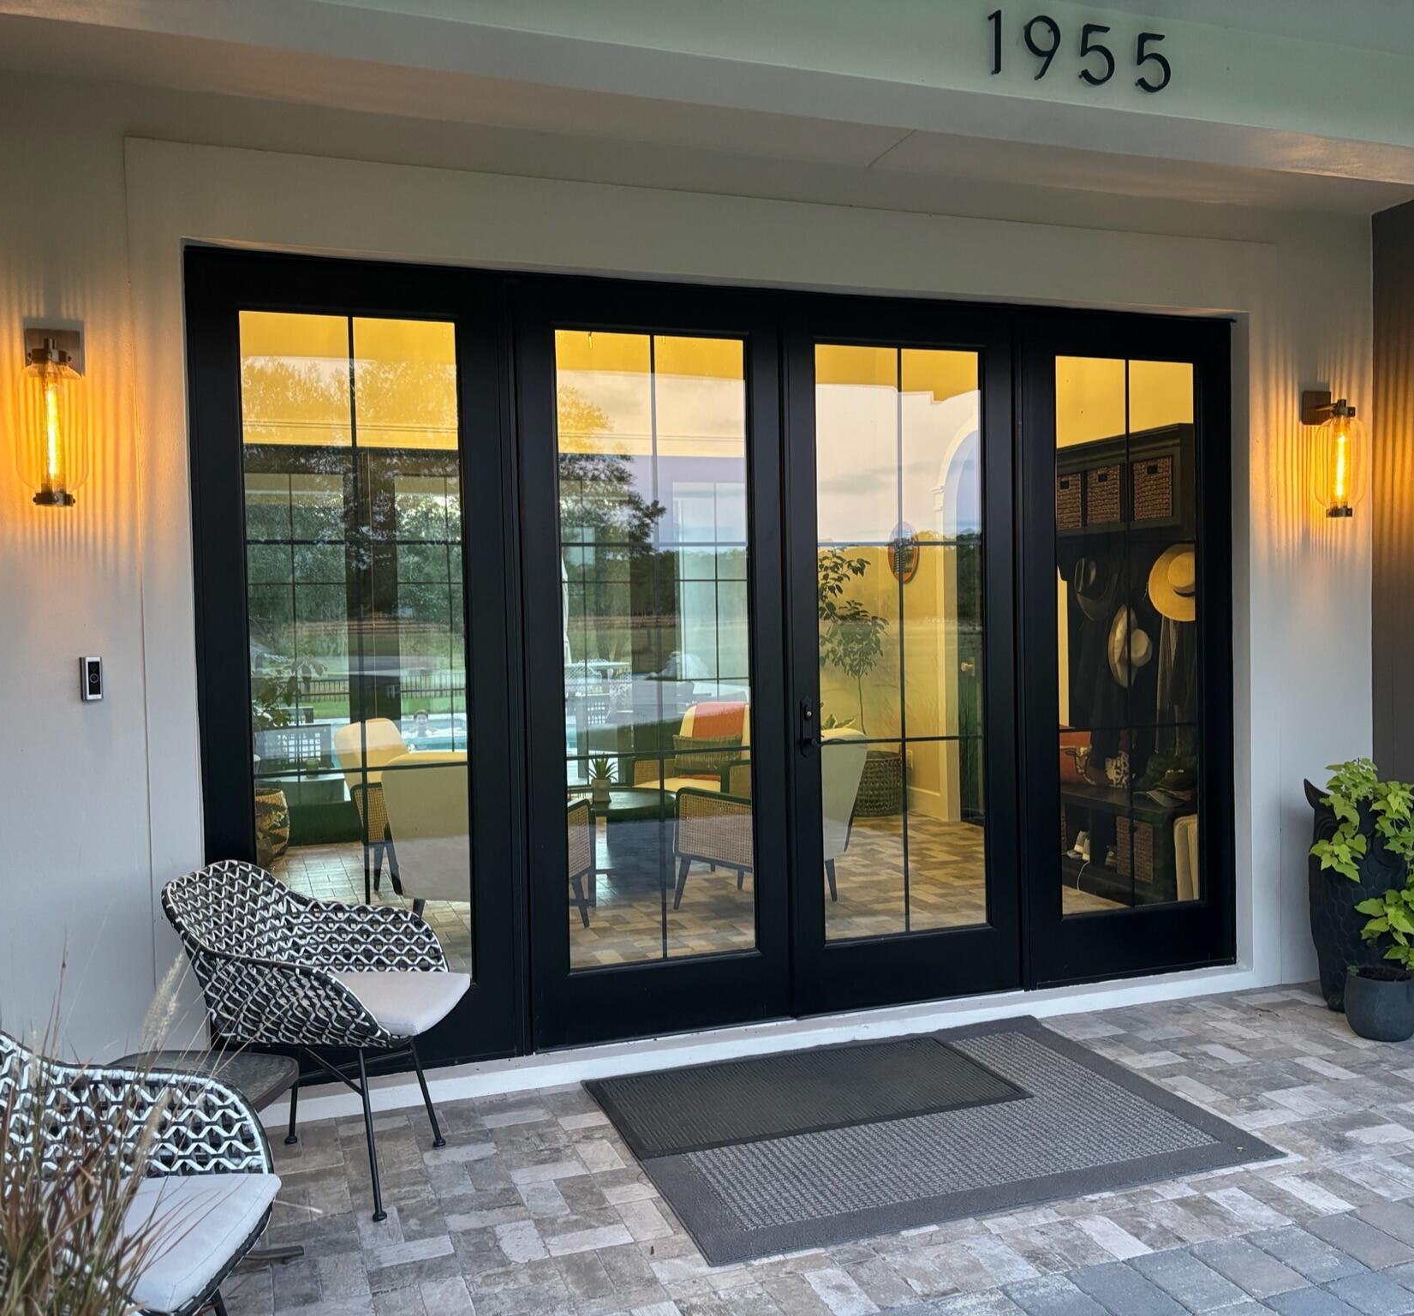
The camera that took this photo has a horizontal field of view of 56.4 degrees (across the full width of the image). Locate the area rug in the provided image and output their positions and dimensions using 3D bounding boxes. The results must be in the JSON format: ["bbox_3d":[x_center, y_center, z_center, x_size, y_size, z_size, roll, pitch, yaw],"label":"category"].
[{"bbox_3d":[0.578,1.301,3.764,1.611,0.012,1.224,-2,2,-19],"label":"area rug"}]

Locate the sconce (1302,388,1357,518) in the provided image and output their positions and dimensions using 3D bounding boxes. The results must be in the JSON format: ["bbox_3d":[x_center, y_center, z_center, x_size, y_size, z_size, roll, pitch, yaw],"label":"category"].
[{"bbox_3d":[2.333,-0.761,4.872,0.168,0.482,0.208,-2,2,-19],"label":"sconce"}]

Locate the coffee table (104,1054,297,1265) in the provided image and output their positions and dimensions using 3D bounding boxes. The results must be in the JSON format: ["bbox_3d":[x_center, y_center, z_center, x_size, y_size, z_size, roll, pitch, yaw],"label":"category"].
[{"bbox_3d":[-1.166,1.155,2.880,0.490,0.430,0.490,-1,2,7],"label":"coffee table"}]

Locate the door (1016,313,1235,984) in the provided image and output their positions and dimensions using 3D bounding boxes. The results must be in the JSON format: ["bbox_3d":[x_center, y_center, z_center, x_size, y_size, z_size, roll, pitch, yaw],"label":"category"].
[{"bbox_3d":[1.544,-0.040,4.846,0.931,2.437,0.080,-2,2,-19],"label":"door"}]

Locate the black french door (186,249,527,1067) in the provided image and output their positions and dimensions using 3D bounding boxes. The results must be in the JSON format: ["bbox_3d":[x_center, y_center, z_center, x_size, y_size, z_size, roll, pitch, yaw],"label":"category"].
[{"bbox_3d":[-1.026,0.041,3.950,0.928,2.437,0.080,-2,2,-19],"label":"black french door"}]

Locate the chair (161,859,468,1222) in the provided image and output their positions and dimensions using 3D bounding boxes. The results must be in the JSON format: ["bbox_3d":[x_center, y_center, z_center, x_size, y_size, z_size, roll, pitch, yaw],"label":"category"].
[{"bbox_3d":[-0.980,0.938,3.420,0.630,0.820,0.600,-1,2,7],"label":"chair"}]

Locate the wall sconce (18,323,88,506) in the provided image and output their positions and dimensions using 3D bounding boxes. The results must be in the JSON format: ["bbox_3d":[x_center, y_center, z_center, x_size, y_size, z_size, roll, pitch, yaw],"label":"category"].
[{"bbox_3d":[-1.718,-0.638,3.459,0.168,0.482,0.208,-2,2,-19],"label":"wall sconce"}]

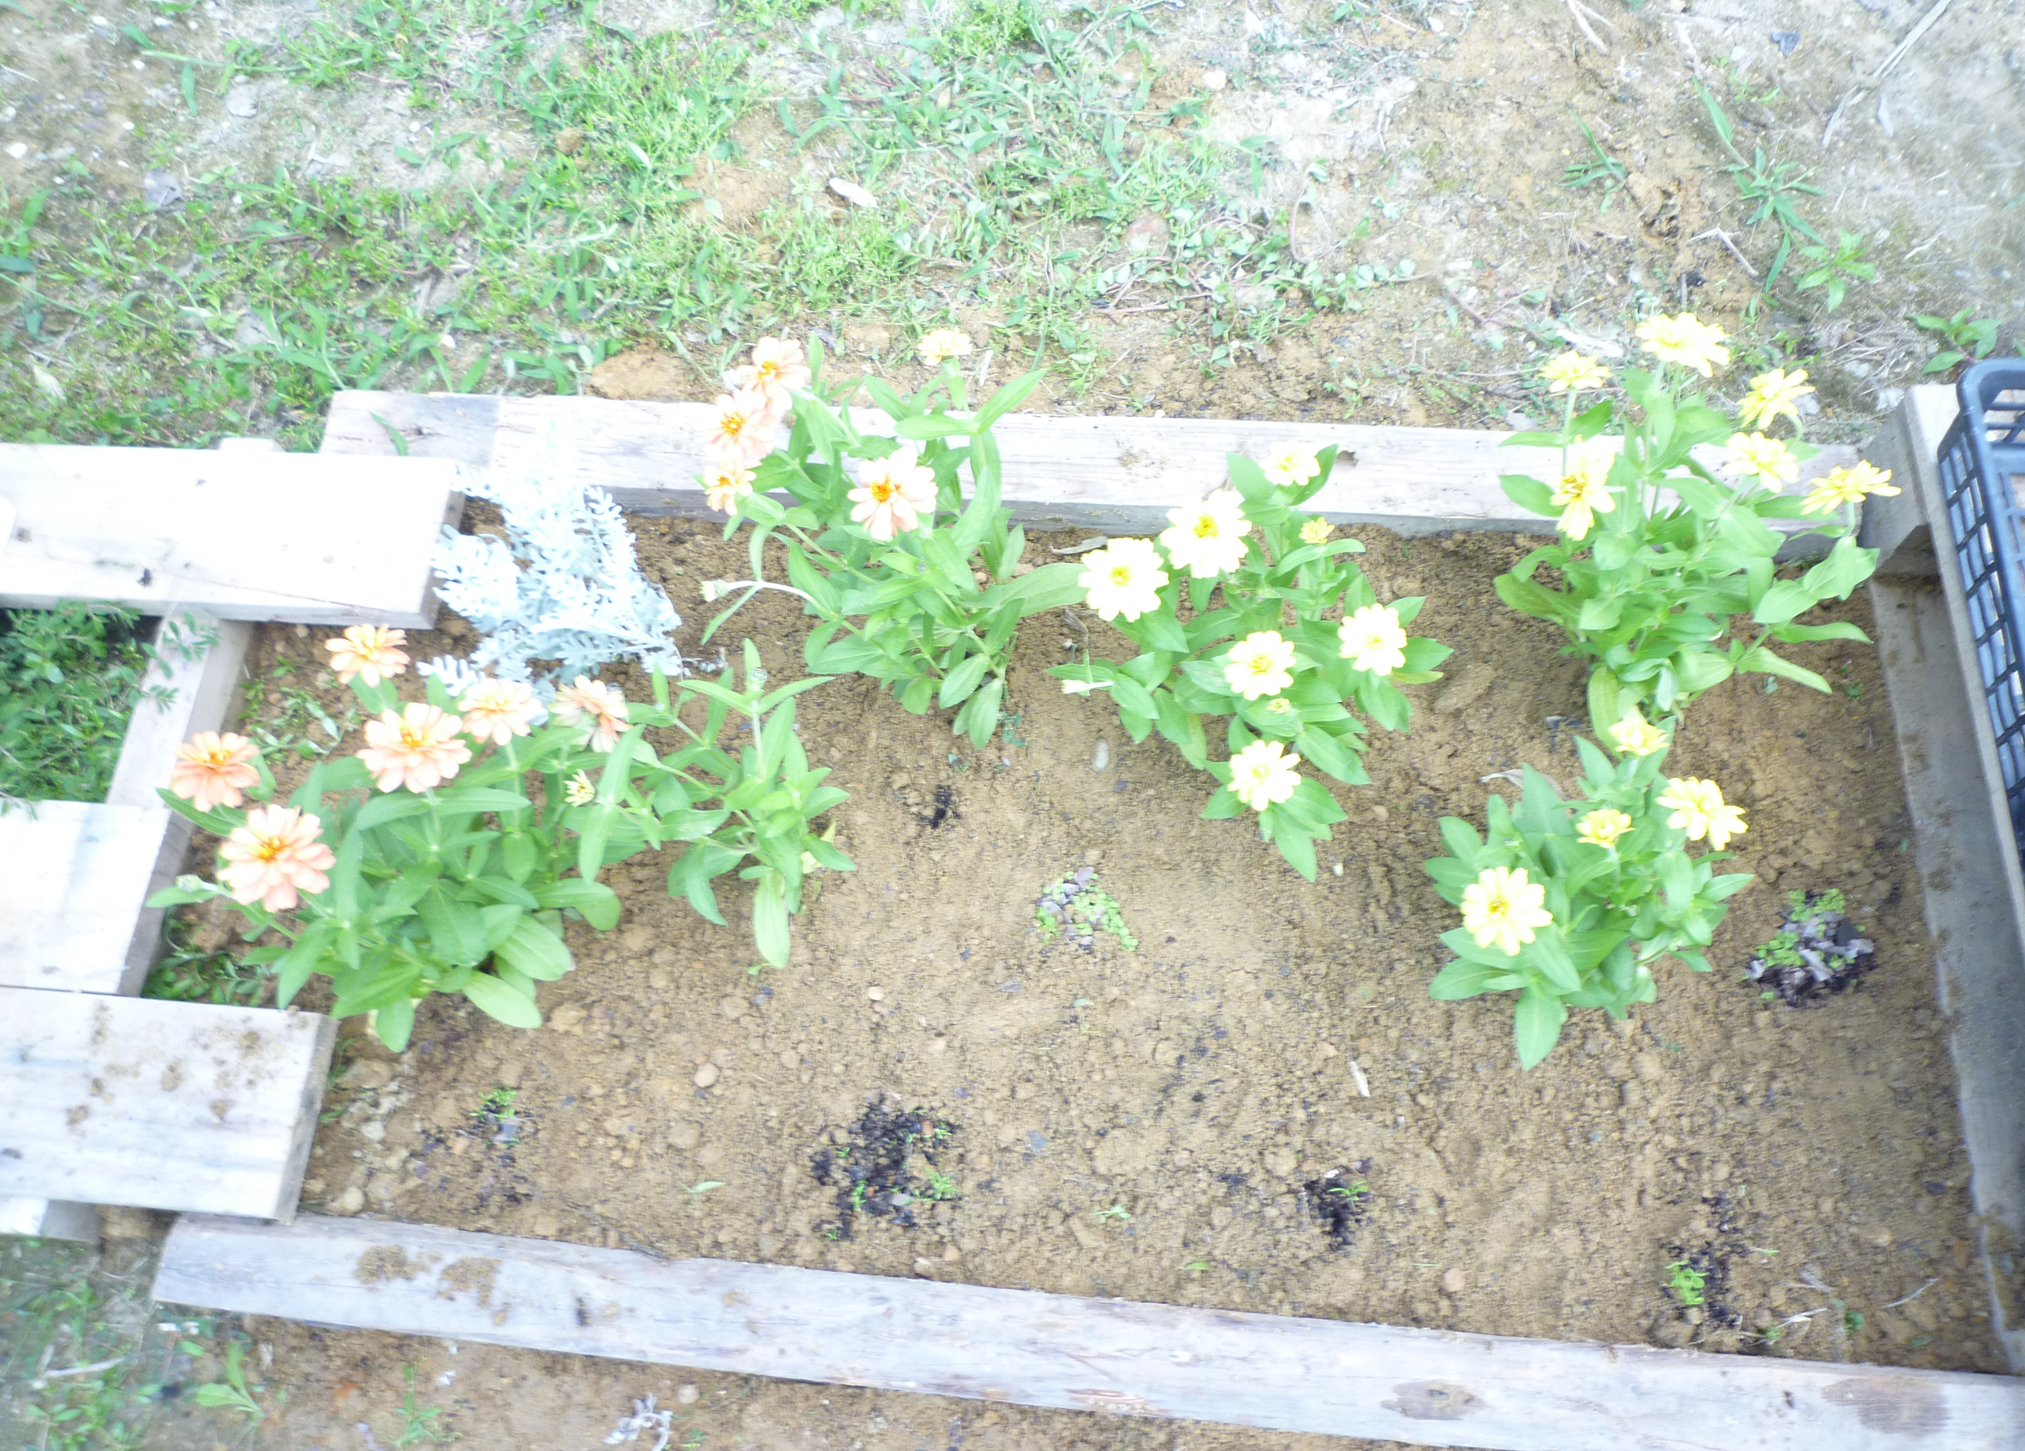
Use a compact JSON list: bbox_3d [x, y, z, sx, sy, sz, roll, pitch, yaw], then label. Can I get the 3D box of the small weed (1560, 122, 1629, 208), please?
[{"bbox_3d":[0.576,-0.552,1.445,0.068,0.045,0.080,3,68,6],"label":"small weed"}]

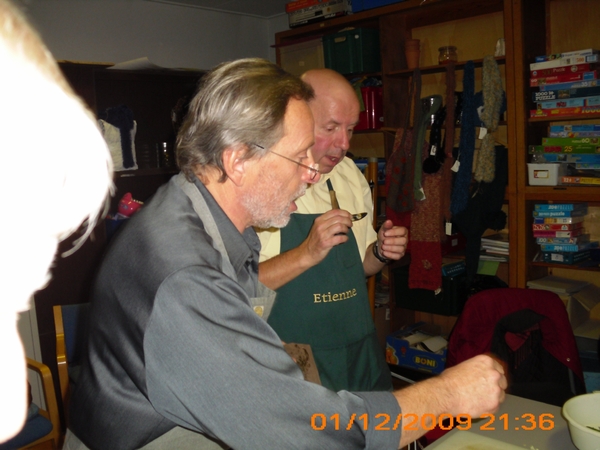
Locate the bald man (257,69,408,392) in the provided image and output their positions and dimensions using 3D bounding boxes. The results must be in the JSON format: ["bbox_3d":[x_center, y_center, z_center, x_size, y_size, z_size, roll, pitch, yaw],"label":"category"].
[{"bbox_3d":[0.048,0.465,1.540,0.510,1.660,0.450,-8,8,-32],"label":"bald man"}]

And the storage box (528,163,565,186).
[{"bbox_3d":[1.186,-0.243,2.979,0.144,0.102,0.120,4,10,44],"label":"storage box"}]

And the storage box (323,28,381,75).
[{"bbox_3d":[0.372,-1.021,3.767,0.288,0.242,0.350,4,10,44],"label":"storage box"}]

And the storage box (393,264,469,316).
[{"bbox_3d":[0.775,0.358,3.564,0.359,0.215,0.280,4,10,44],"label":"storage box"}]

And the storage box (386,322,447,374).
[{"bbox_3d":[0.769,0.709,3.590,0.393,0.150,0.360,4,10,44],"label":"storage box"}]

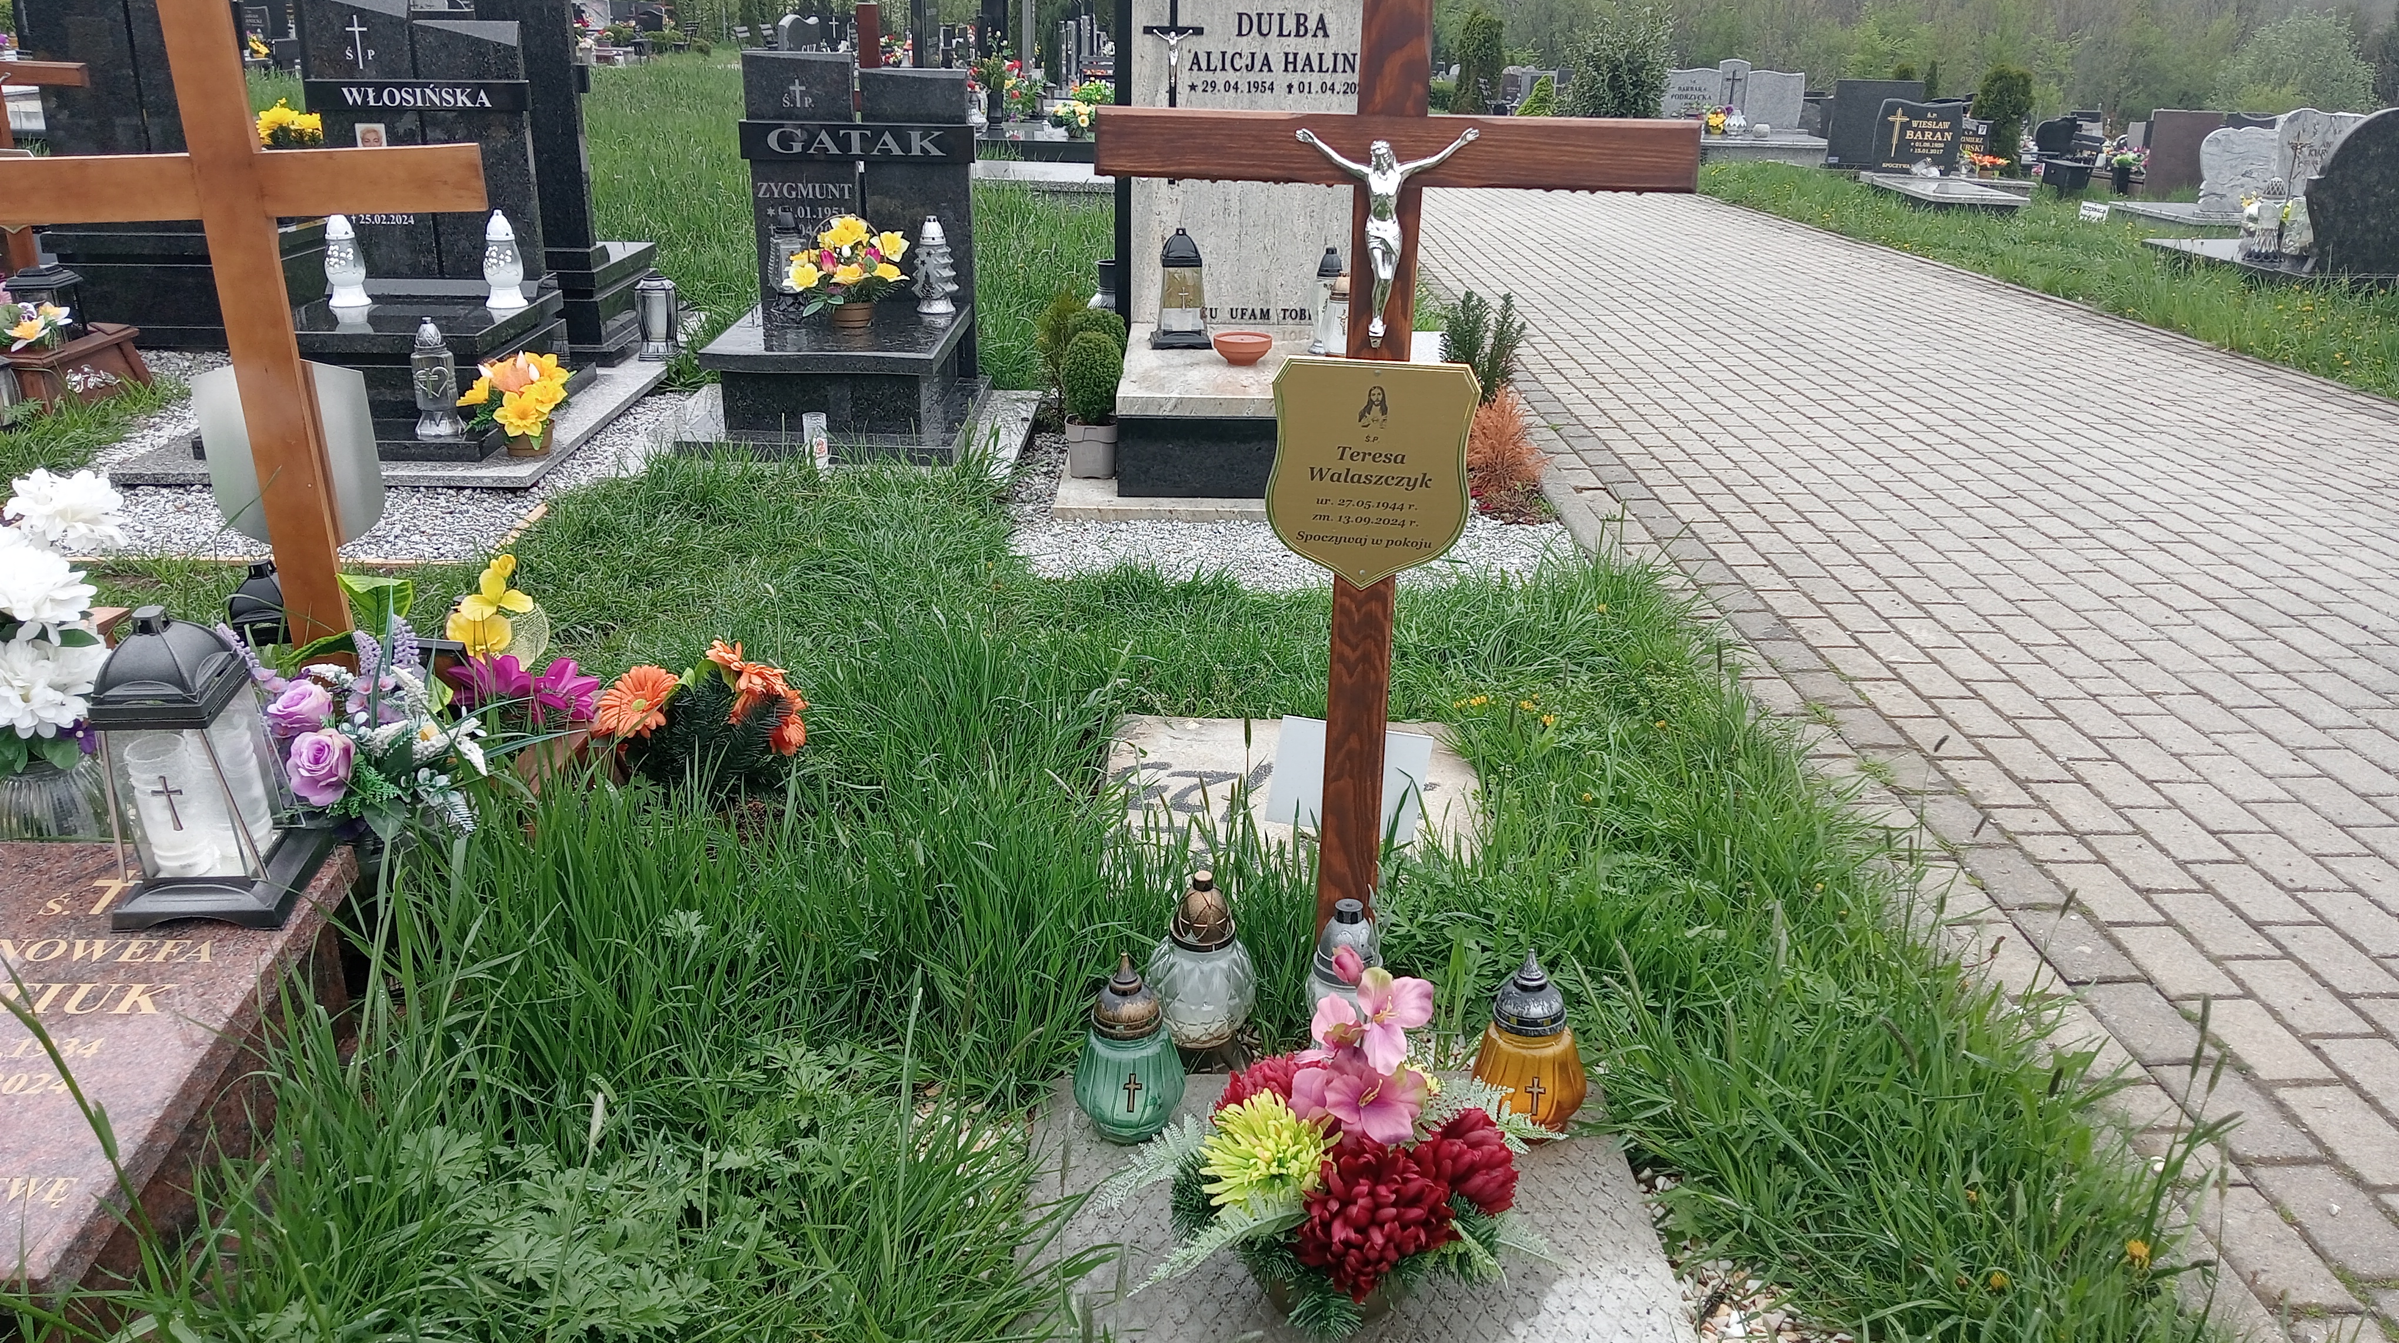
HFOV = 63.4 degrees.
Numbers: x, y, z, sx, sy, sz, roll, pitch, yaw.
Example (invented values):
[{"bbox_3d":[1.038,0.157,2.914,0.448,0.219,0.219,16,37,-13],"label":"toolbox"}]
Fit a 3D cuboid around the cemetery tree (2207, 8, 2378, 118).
[{"bbox_3d":[22.546,-12.478,40.000,3.200,2.500,3.000,1,18,0],"label":"cemetery tree"}]

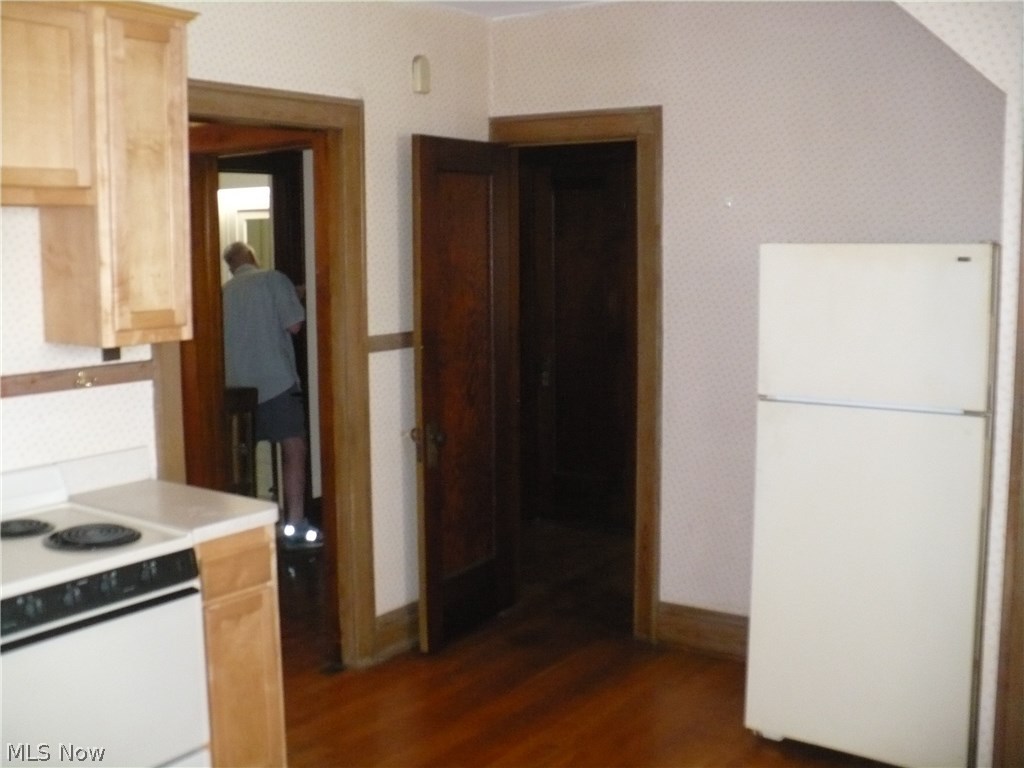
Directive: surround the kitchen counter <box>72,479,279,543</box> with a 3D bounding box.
[{"bbox_3d":[-0.972,0.353,3.119,0.602,0.046,0.302,5,9,34],"label":"kitchen counter"}]

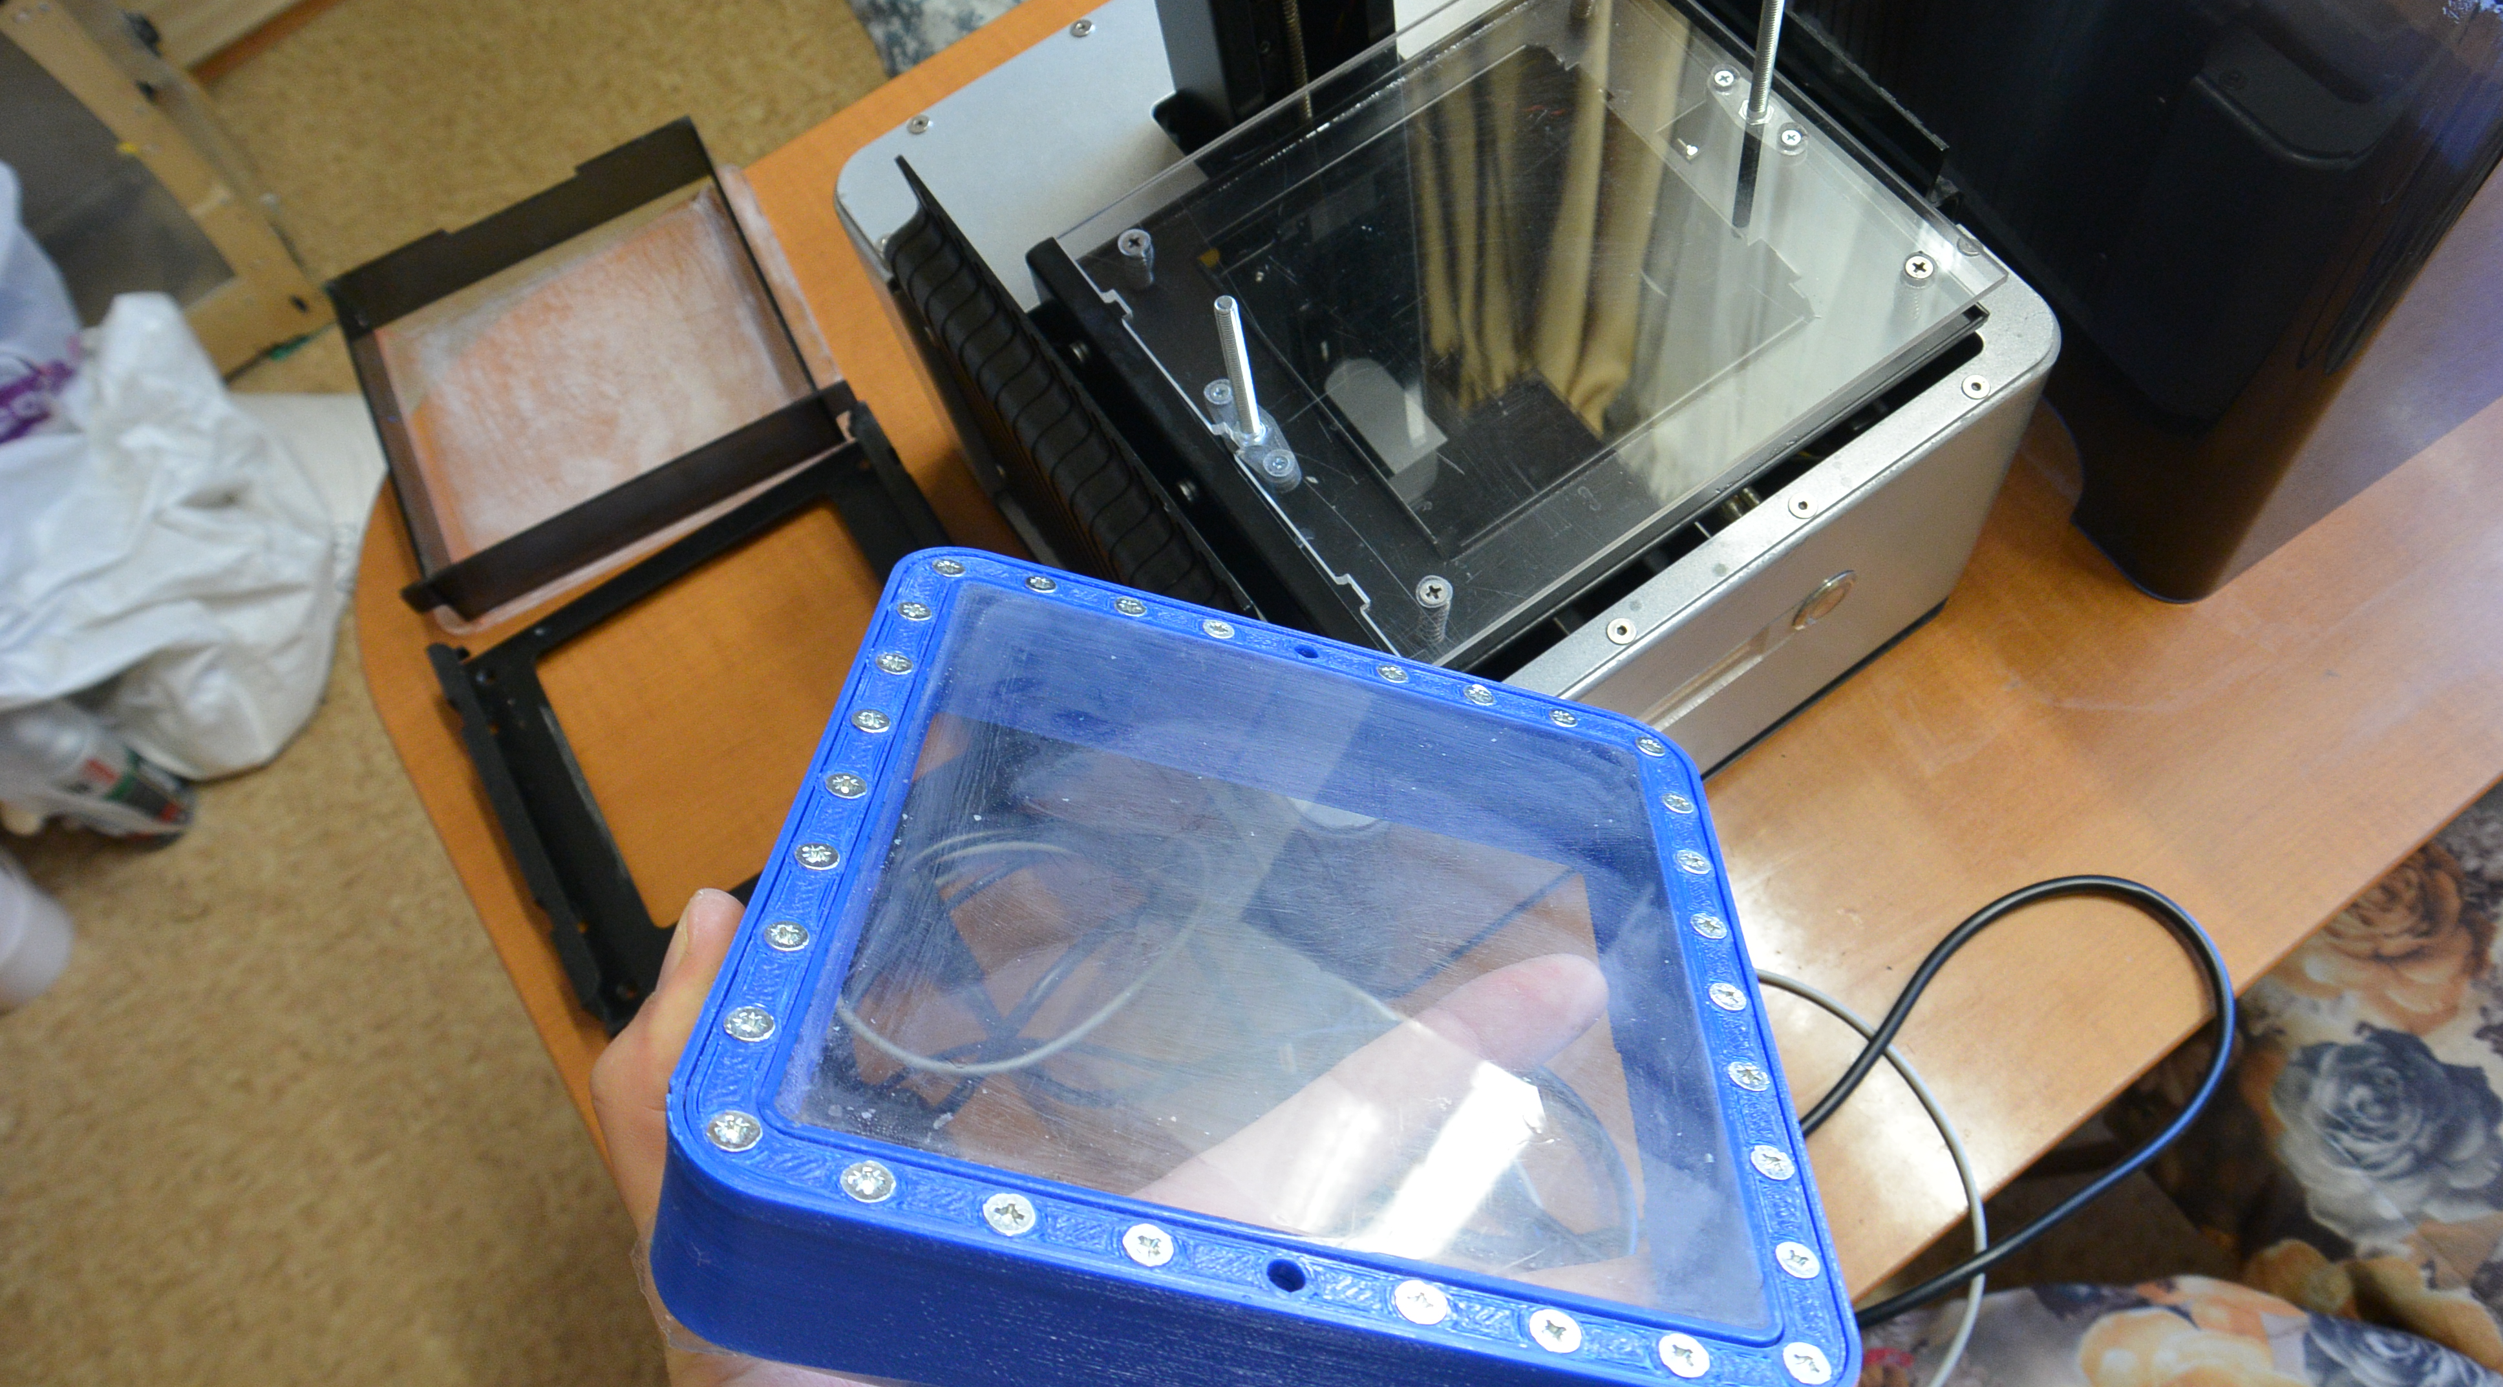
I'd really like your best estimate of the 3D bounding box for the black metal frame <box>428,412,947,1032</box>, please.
[{"bbox_3d":[-0.190,0.005,0.711,0.194,0.017,0.185,-31,65,-8],"label":"black metal frame"}]

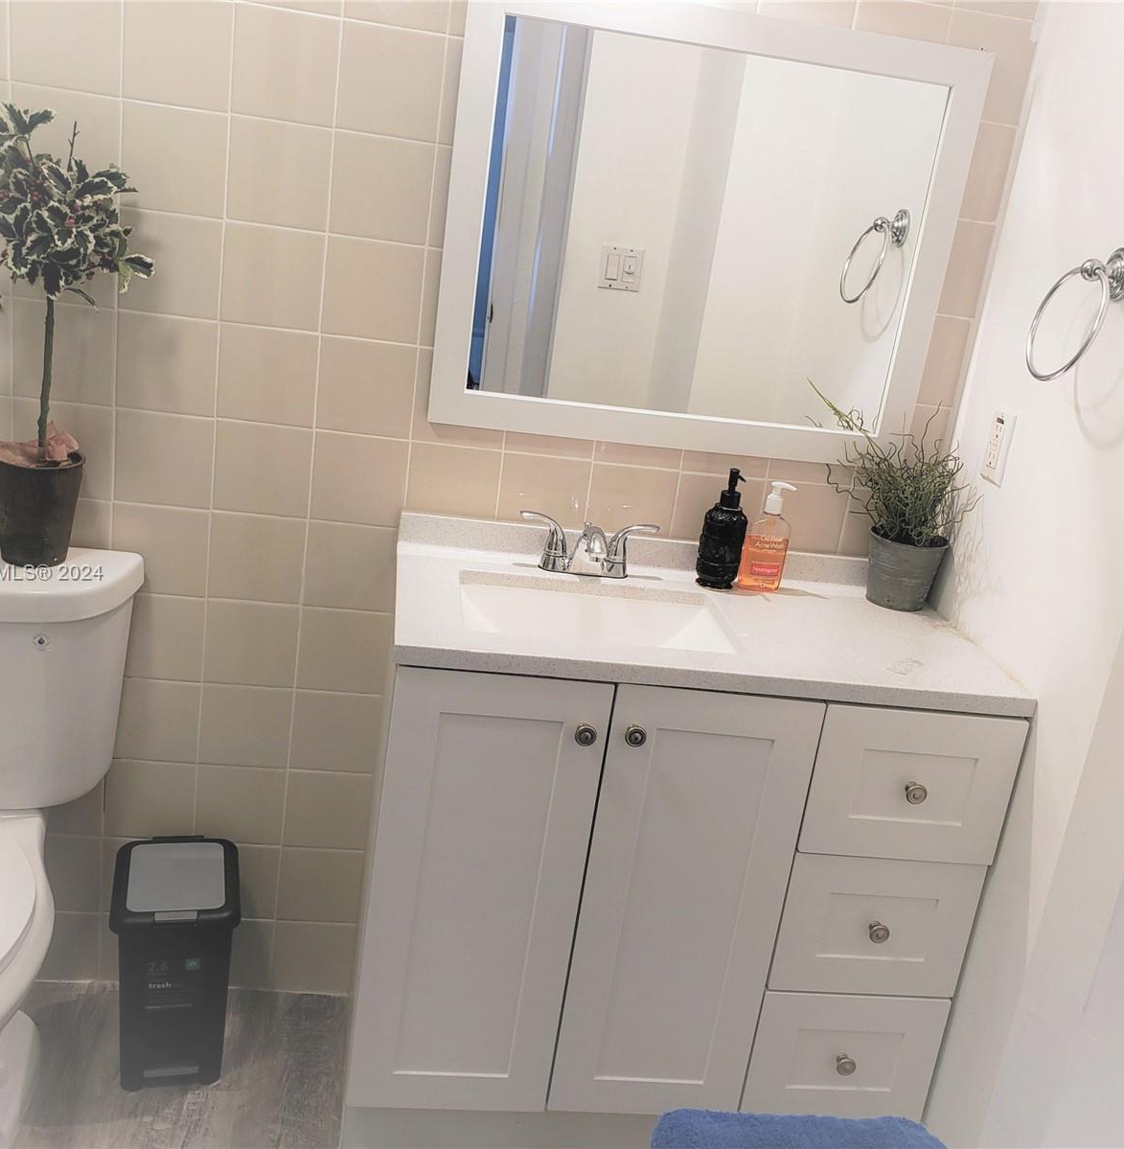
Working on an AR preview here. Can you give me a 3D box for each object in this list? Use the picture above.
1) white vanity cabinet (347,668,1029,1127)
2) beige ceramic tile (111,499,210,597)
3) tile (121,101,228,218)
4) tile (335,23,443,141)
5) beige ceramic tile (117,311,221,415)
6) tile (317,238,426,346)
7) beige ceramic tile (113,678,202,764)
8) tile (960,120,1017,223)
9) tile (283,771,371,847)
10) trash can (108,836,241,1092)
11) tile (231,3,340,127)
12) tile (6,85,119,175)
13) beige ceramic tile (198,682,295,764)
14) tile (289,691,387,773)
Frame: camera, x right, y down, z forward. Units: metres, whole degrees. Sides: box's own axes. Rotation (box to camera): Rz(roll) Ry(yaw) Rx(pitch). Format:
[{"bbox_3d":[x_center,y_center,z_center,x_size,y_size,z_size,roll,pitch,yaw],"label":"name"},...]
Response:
[{"bbox_3d":[0.139,0.495,1.903,0.892,0.866,0.474,5,17,-9],"label":"white vanity cabinet"},{"bbox_3d":[-0.655,-0.036,1.880,0.151,0.150,0.009,5,17,-9],"label":"beige ceramic tile"},{"bbox_3d":[-0.579,-0.620,1.723,0.151,0.151,0.009,5,17,-9],"label":"tile"},{"bbox_3d":[-0.254,-0.733,1.716,0.150,0.150,0.010,5,17,-9],"label":"tile"},{"bbox_3d":[-0.621,-0.329,1.813,0.151,0.151,0.009,5,17,-9],"label":"beige ceramic tile"},{"bbox_3d":[-0.294,-0.441,1.796,0.151,0.150,0.009,5,17,-9],"label":"tile"},{"bbox_3d":[-0.700,0.252,1.983,0.150,0.150,0.010,5,17,-9],"label":"beige ceramic tile"},{"bbox_3d":[0.652,-0.652,1.869,0.148,0.151,0.009,5,17,-9],"label":"tile"},{"bbox_3d":[-0.424,0.429,2.096,0.152,0.152,0.010,5,17,-9],"label":"tile"},{"bbox_3d":[-0.661,0.663,1.960,0.195,0.340,0.250,3,17,-17],"label":"trash can"},{"bbox_3d":[-0.408,-0.755,1.710,0.152,0.152,0.010,5,17,-9],"label":"tile"},{"bbox_3d":[-0.732,-0.635,1.704,0.152,0.152,0.010,5,17,-10],"label":"tile"},{"bbox_3d":[-0.552,0.269,2.017,0.151,0.151,0.009,5,17,-9],"label":"beige ceramic tile"},{"bbox_3d":[-0.399,0.281,2.030,0.150,0.150,0.010,5,17,-9],"label":"tile"}]

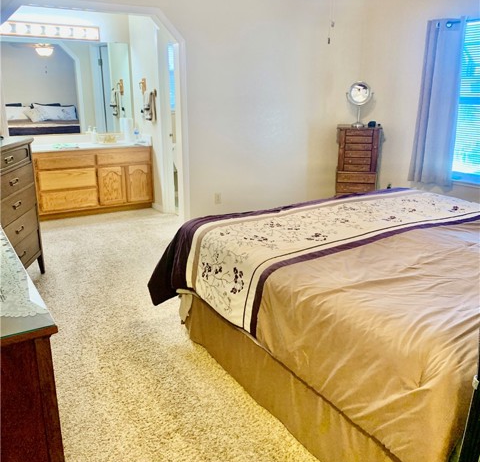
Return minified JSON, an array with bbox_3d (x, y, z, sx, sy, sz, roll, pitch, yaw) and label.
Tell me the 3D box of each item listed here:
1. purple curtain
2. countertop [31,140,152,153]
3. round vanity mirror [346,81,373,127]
[{"bbox_3d":[2.037,-1.288,4.936,0.120,1.649,0.508,-10,19,-31],"label":"purple curtain"},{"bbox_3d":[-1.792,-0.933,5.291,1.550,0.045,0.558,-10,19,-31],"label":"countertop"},{"bbox_3d":[1.324,-1.400,5.347,0.290,0.485,0.150,2,16,6],"label":"round vanity mirror"}]

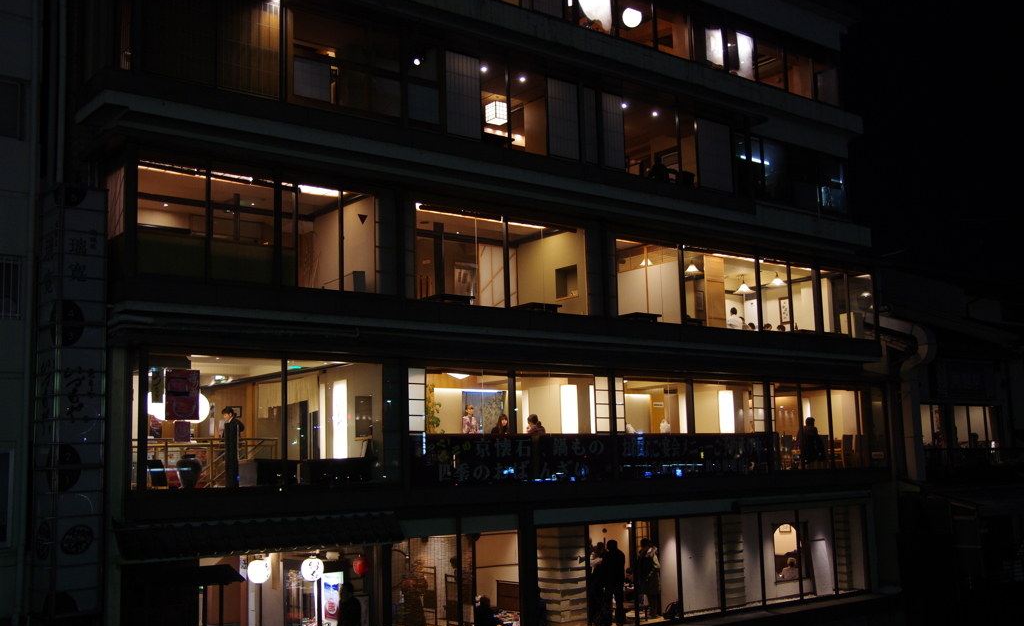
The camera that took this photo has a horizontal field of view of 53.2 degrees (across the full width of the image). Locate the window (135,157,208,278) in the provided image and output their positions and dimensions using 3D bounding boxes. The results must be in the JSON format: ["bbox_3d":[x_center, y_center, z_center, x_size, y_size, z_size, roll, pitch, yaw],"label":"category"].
[{"bbox_3d":[-5.418,-1.482,16.350,1.147,1.784,0.100,5,-10,-36],"label":"window"}]

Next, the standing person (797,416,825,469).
[{"bbox_3d":[8.239,3.662,28.195,0.520,1.580,0.400,0,-8,-9],"label":"standing person"}]

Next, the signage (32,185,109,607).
[{"bbox_3d":[-6.619,1.263,15.306,0.669,6.263,1.050,5,-10,-37],"label":"signage"}]

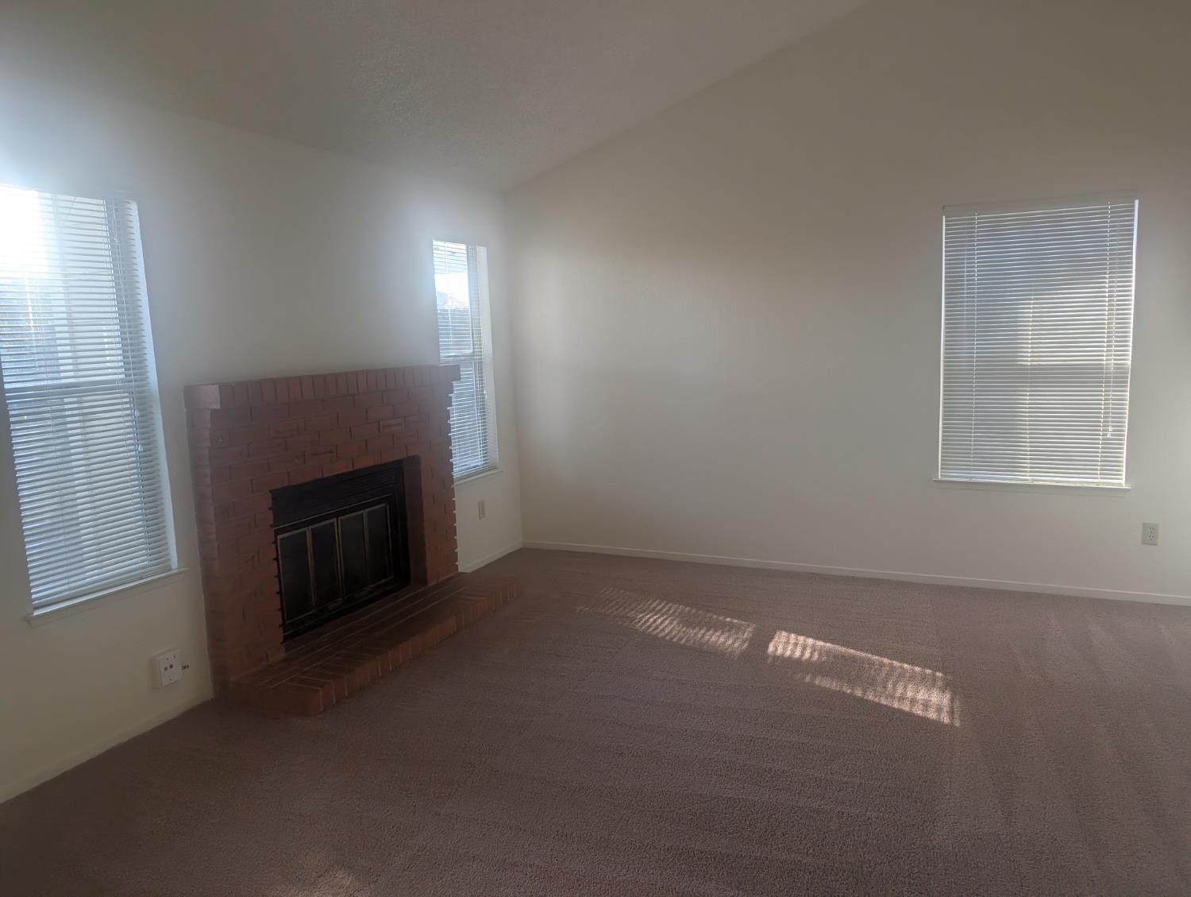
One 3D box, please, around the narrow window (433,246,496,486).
[{"bbox_3d":[-0.828,-0.544,5.204,0.095,1.456,0.583,2,8,25],"label":"narrow window"}]

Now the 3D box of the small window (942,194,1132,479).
[{"bbox_3d":[2.318,-0.549,4.393,0.885,1.477,0.095,2,8,25],"label":"small window"}]

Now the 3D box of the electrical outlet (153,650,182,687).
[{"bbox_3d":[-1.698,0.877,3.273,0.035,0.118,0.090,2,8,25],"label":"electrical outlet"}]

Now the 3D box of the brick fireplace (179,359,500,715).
[{"bbox_3d":[-1.046,0.297,4.059,0.530,1.327,1.672,2,8,25],"label":"brick fireplace"}]

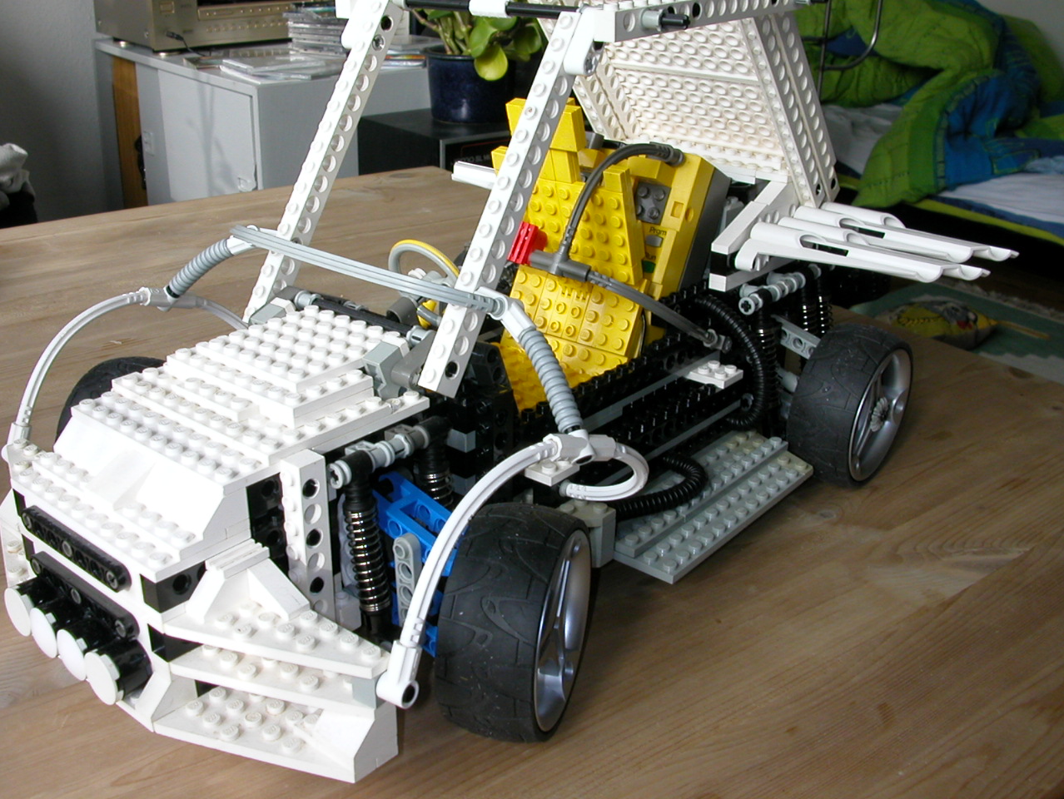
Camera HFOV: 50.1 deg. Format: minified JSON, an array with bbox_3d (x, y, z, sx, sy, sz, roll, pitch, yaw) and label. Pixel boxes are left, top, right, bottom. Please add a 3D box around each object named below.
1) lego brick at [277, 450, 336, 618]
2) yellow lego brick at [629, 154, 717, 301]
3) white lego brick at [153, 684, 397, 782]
[{"bbox_3d":[-0.066,0.046,0.339,0.008,0.064,0.011,19,30,36],"label":"lego brick"},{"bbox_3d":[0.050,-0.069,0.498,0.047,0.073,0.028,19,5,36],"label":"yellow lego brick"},{"bbox_3d":[-0.069,0.085,0.303,0.057,0.016,0.038,19,31,36],"label":"white lego brick"}]

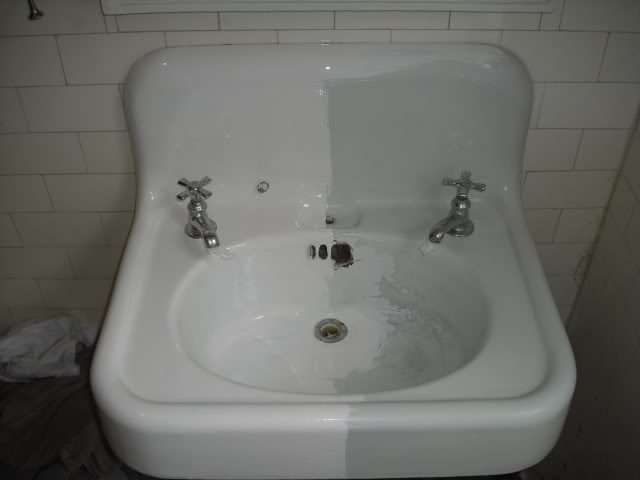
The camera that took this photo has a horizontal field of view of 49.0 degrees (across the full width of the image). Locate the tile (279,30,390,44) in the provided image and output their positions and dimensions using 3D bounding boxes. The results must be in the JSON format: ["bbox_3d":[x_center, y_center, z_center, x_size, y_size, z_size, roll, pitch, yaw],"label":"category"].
[{"bbox_3d":[0.020,-0.257,0.973,0.152,0.076,0.010,0,42,0],"label":"tile"}]

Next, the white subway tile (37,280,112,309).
[{"bbox_3d":[-0.435,0.096,1.285,0.152,0.076,0.010,0,42,0],"label":"white subway tile"}]

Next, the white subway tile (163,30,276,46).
[{"bbox_3d":[-0.134,-0.257,0.981,0.152,0.076,0.009,0,42,0],"label":"white subway tile"}]

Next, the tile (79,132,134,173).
[{"bbox_3d":[-0.285,-0.137,1.076,0.152,0.076,0.010,0,42,0],"label":"tile"}]

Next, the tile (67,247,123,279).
[{"bbox_3d":[-0.361,0.038,1.233,0.152,0.076,0.010,0,42,0],"label":"tile"}]

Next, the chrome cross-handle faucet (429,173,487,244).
[{"bbox_3d":[0.201,-0.044,1.038,0.060,0.102,0.109,28,49,28],"label":"chrome cross-handle faucet"}]

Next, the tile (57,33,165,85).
[{"bbox_3d":[-0.285,-0.254,0.983,0.152,0.076,0.009,0,42,0],"label":"tile"}]

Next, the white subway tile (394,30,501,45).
[{"bbox_3d":[0.172,-0.257,0.974,0.152,0.076,0.010,0,42,0],"label":"white subway tile"}]

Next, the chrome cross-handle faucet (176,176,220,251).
[{"bbox_3d":[-0.177,-0.041,1.050,0.055,0.089,0.089,-18,45,-19],"label":"chrome cross-handle faucet"}]

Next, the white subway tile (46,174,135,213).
[{"bbox_3d":[-0.360,-0.078,1.128,0.152,0.076,0.010,0,42,0],"label":"white subway tile"}]

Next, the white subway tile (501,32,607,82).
[{"bbox_3d":[0.321,-0.255,0.975,0.152,0.076,0.010,0,42,0],"label":"white subway tile"}]

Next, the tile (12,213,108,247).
[{"bbox_3d":[-0.438,-0.020,1.190,0.152,0.076,0.009,0,42,0],"label":"tile"}]

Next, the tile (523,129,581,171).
[{"bbox_3d":[0.322,-0.141,1.087,0.152,0.076,0.009,0,42,0],"label":"tile"}]

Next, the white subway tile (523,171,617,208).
[{"bbox_3d":[0.401,-0.083,1.139,0.147,0.076,0.009,0,42,0],"label":"white subway tile"}]

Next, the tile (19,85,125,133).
[{"bbox_3d":[-0.360,-0.195,1.035,0.152,0.076,0.009,0,42,0],"label":"tile"}]

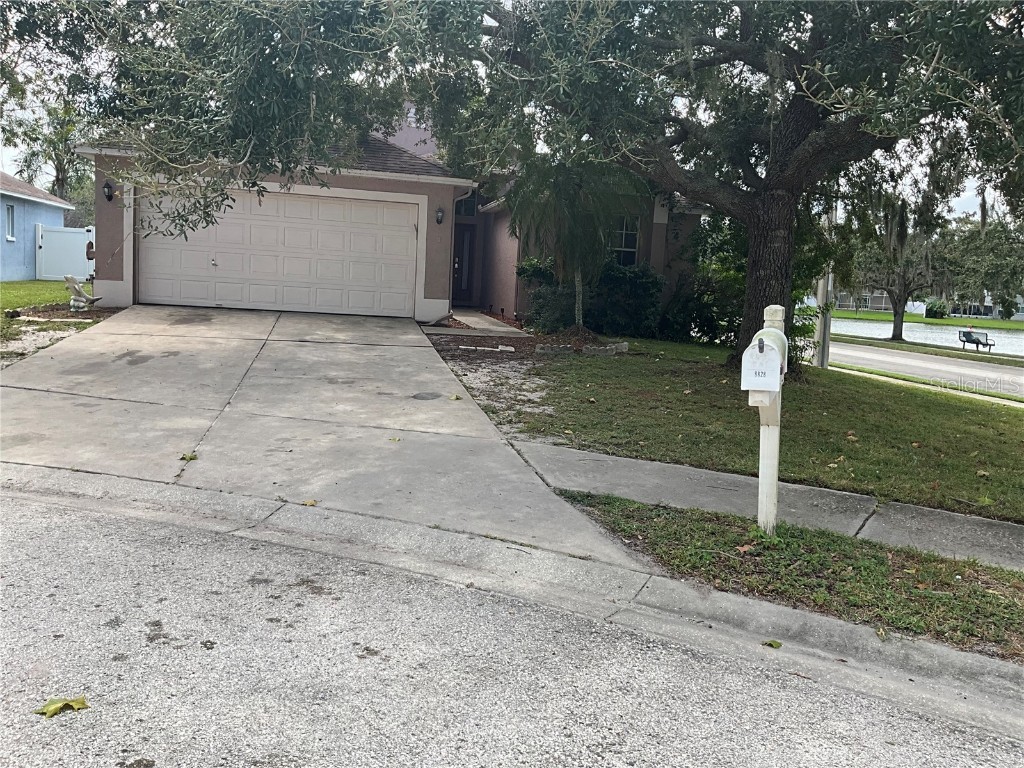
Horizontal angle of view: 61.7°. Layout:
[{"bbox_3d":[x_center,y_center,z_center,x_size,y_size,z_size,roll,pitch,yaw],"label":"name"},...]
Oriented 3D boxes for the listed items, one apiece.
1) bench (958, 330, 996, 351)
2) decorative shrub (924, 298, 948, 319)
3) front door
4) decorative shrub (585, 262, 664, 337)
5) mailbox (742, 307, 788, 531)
[{"bbox_3d":[21.387,-1.957,39.500,0.650,0.850,1.800,2,7,-12],"label":"bench"},{"bbox_3d":[60.367,-10.779,122.000,3.100,2.850,2.900,7,8,26],"label":"decorative shrub"},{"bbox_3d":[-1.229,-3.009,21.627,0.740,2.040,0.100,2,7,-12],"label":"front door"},{"bbox_3d":[2.242,-1.684,17.100,1.600,1.500,1.400,2,7,-12],"label":"decorative shrub"},{"bbox_3d":[1.302,0.253,4.403,0.190,1.250,0.600,4,11,22],"label":"mailbox"}]

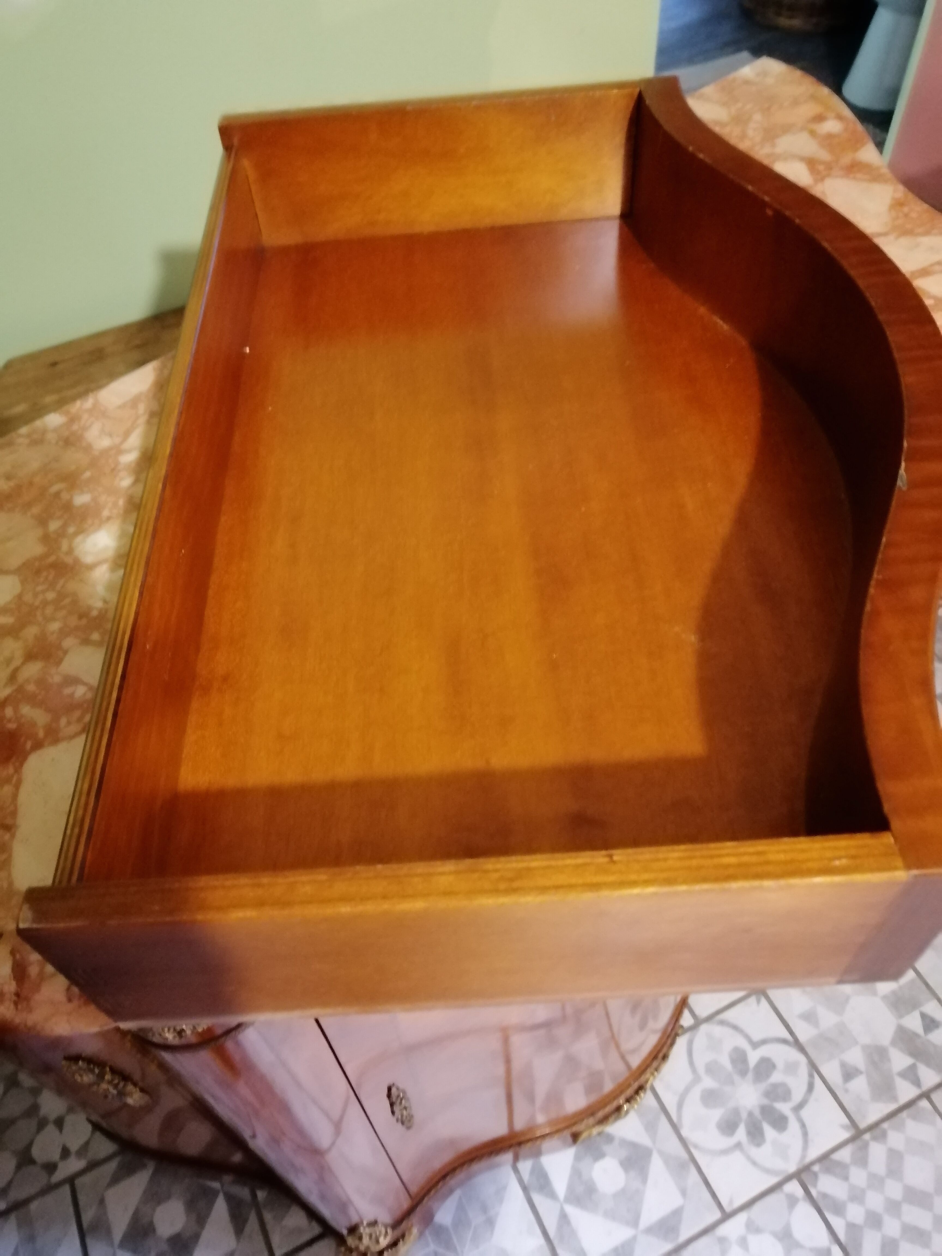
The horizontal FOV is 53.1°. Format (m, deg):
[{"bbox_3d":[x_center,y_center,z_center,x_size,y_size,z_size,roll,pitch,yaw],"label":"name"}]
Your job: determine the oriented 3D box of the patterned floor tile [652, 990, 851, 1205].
[{"bbox_3d":[0.363,0.621,1.252,0.202,0.010,0.202,-23,54,-14],"label":"patterned floor tile"}]

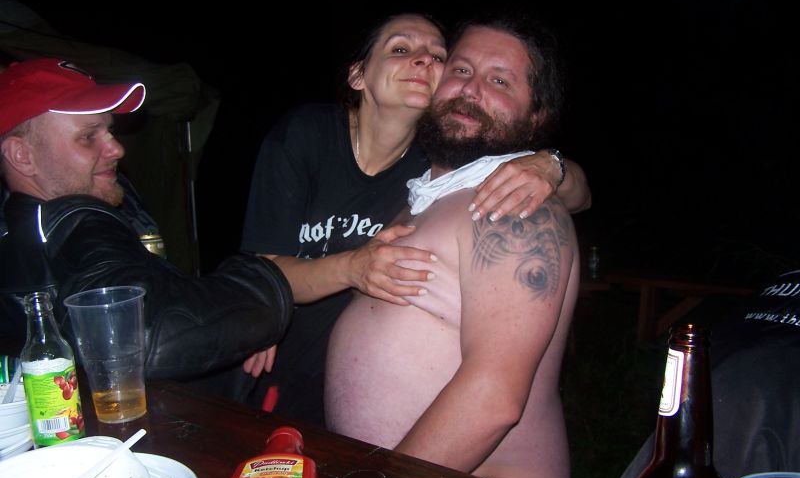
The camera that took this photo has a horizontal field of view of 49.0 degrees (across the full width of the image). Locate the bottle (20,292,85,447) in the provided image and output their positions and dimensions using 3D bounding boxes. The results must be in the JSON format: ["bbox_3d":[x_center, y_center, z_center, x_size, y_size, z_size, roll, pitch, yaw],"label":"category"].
[{"bbox_3d":[-0.401,0.148,1.003,0.058,0.176,0.058,-9,11,-21],"label":"bottle"}]

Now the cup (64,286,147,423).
[{"bbox_3d":[-0.350,0.143,1.077,0.096,0.151,0.096,-8,11,-18],"label":"cup"}]

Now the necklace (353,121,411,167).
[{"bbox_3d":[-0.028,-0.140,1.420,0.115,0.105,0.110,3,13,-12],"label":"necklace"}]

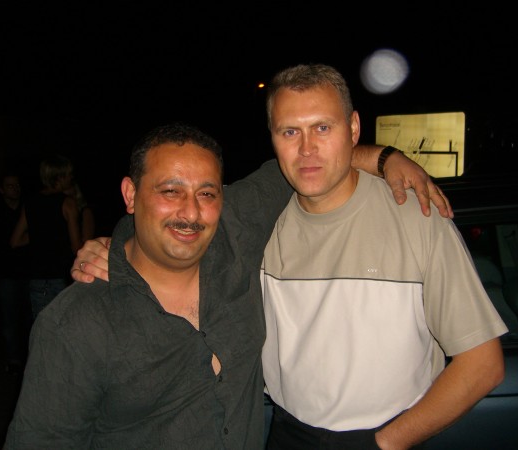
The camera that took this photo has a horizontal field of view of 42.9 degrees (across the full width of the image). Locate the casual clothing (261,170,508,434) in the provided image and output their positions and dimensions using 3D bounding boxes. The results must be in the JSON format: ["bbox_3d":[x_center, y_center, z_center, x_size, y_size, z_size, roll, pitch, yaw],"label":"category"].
[{"bbox_3d":[0.235,0.130,1.340,0.530,0.510,0.300,1,2,17],"label":"casual clothing"}]

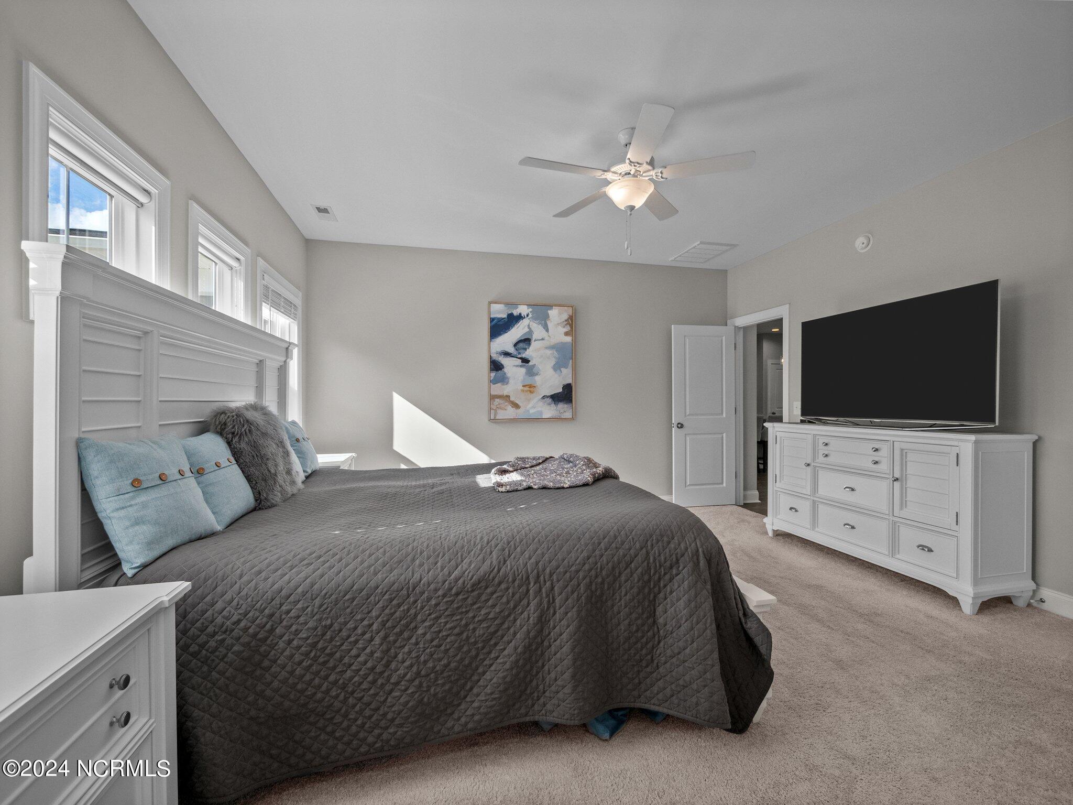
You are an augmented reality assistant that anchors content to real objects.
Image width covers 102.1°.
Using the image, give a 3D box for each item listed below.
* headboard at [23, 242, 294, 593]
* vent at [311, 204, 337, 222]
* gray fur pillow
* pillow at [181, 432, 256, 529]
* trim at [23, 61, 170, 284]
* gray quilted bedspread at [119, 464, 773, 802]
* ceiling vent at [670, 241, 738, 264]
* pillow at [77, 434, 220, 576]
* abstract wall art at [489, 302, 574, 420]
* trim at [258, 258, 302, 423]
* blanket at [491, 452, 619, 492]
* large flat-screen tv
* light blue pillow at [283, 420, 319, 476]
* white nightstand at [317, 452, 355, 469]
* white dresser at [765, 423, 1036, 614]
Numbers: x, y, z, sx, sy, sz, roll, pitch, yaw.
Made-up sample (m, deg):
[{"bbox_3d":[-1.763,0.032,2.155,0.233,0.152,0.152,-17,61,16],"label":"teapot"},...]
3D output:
[{"bbox_3d":[-1.568,0.385,2.193,0.100,1.600,2.150,0,0,-14],"label":"headboard"},{"bbox_3d":[-1.744,-1.550,3.577,0.152,0.015,0.297,0,0,-14],"label":"vent"},{"bbox_3d":[-1.357,0.246,2.157,0.200,0.500,0.530,-23,5,-13],"label":"gray fur pillow"},{"bbox_3d":[-1.326,0.310,1.789,0.150,0.390,0.440,-21,5,-13],"label":"pillow"},{"bbox_3d":[-1.553,-0.615,1.610,0.060,0.745,0.735,0,0,-14],"label":"trim"},{"bbox_3d":[-0.460,0.799,2.445,2.200,0.660,2.170,0,0,-14],"label":"gray quilted bedspread"},{"bbox_3d":[1.728,-1.547,4.536,0.420,0.025,0.590,0,0,-14],"label":"ceiling vent"},{"bbox_3d":[-1.204,0.289,1.412,0.150,0.430,0.460,-23,5,-13],"label":"pillow"},{"bbox_3d":[-0.026,-0.426,4.579,0.940,1.235,0.045,0,0,-15],"label":"abstract wall art"},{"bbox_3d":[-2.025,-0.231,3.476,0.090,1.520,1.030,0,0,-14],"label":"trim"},{"bbox_3d":[0.072,0.430,2.804,0.740,0.110,0.780,0,0,-14],"label":"blanket"},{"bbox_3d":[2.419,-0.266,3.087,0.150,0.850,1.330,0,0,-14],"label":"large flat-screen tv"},{"bbox_3d":[-1.612,0.315,2.954,0.150,0.390,0.440,-21,5,-13],"label":"light blue pillow"},{"bbox_3d":[-1.816,0.840,3.645,0.450,0.690,0.730,0,0,-14],"label":"white nightstand"},{"bbox_3d":[2.469,0.688,3.196,0.490,0.995,1.545,0,0,-14],"label":"white dresser"}]

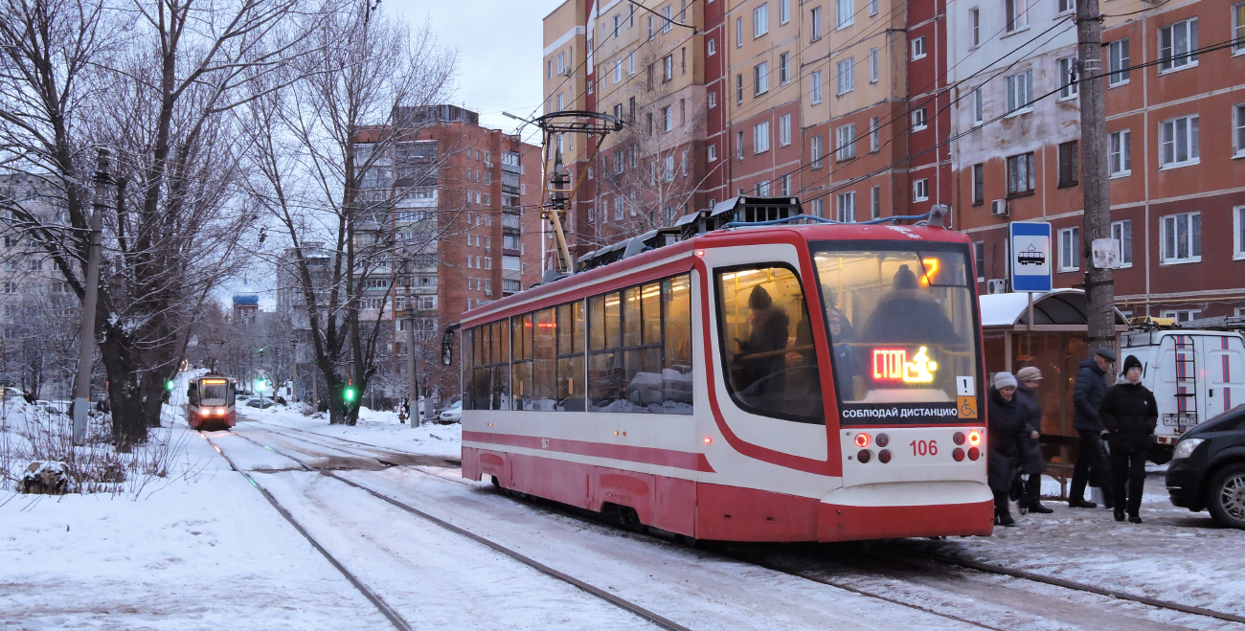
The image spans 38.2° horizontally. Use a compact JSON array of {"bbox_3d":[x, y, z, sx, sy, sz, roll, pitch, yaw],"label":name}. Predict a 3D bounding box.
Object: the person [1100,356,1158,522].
[{"bbox_3d":[5.293,1.286,18.800,0.620,1.760,0.380,0,-1,-7],"label":"person"}]

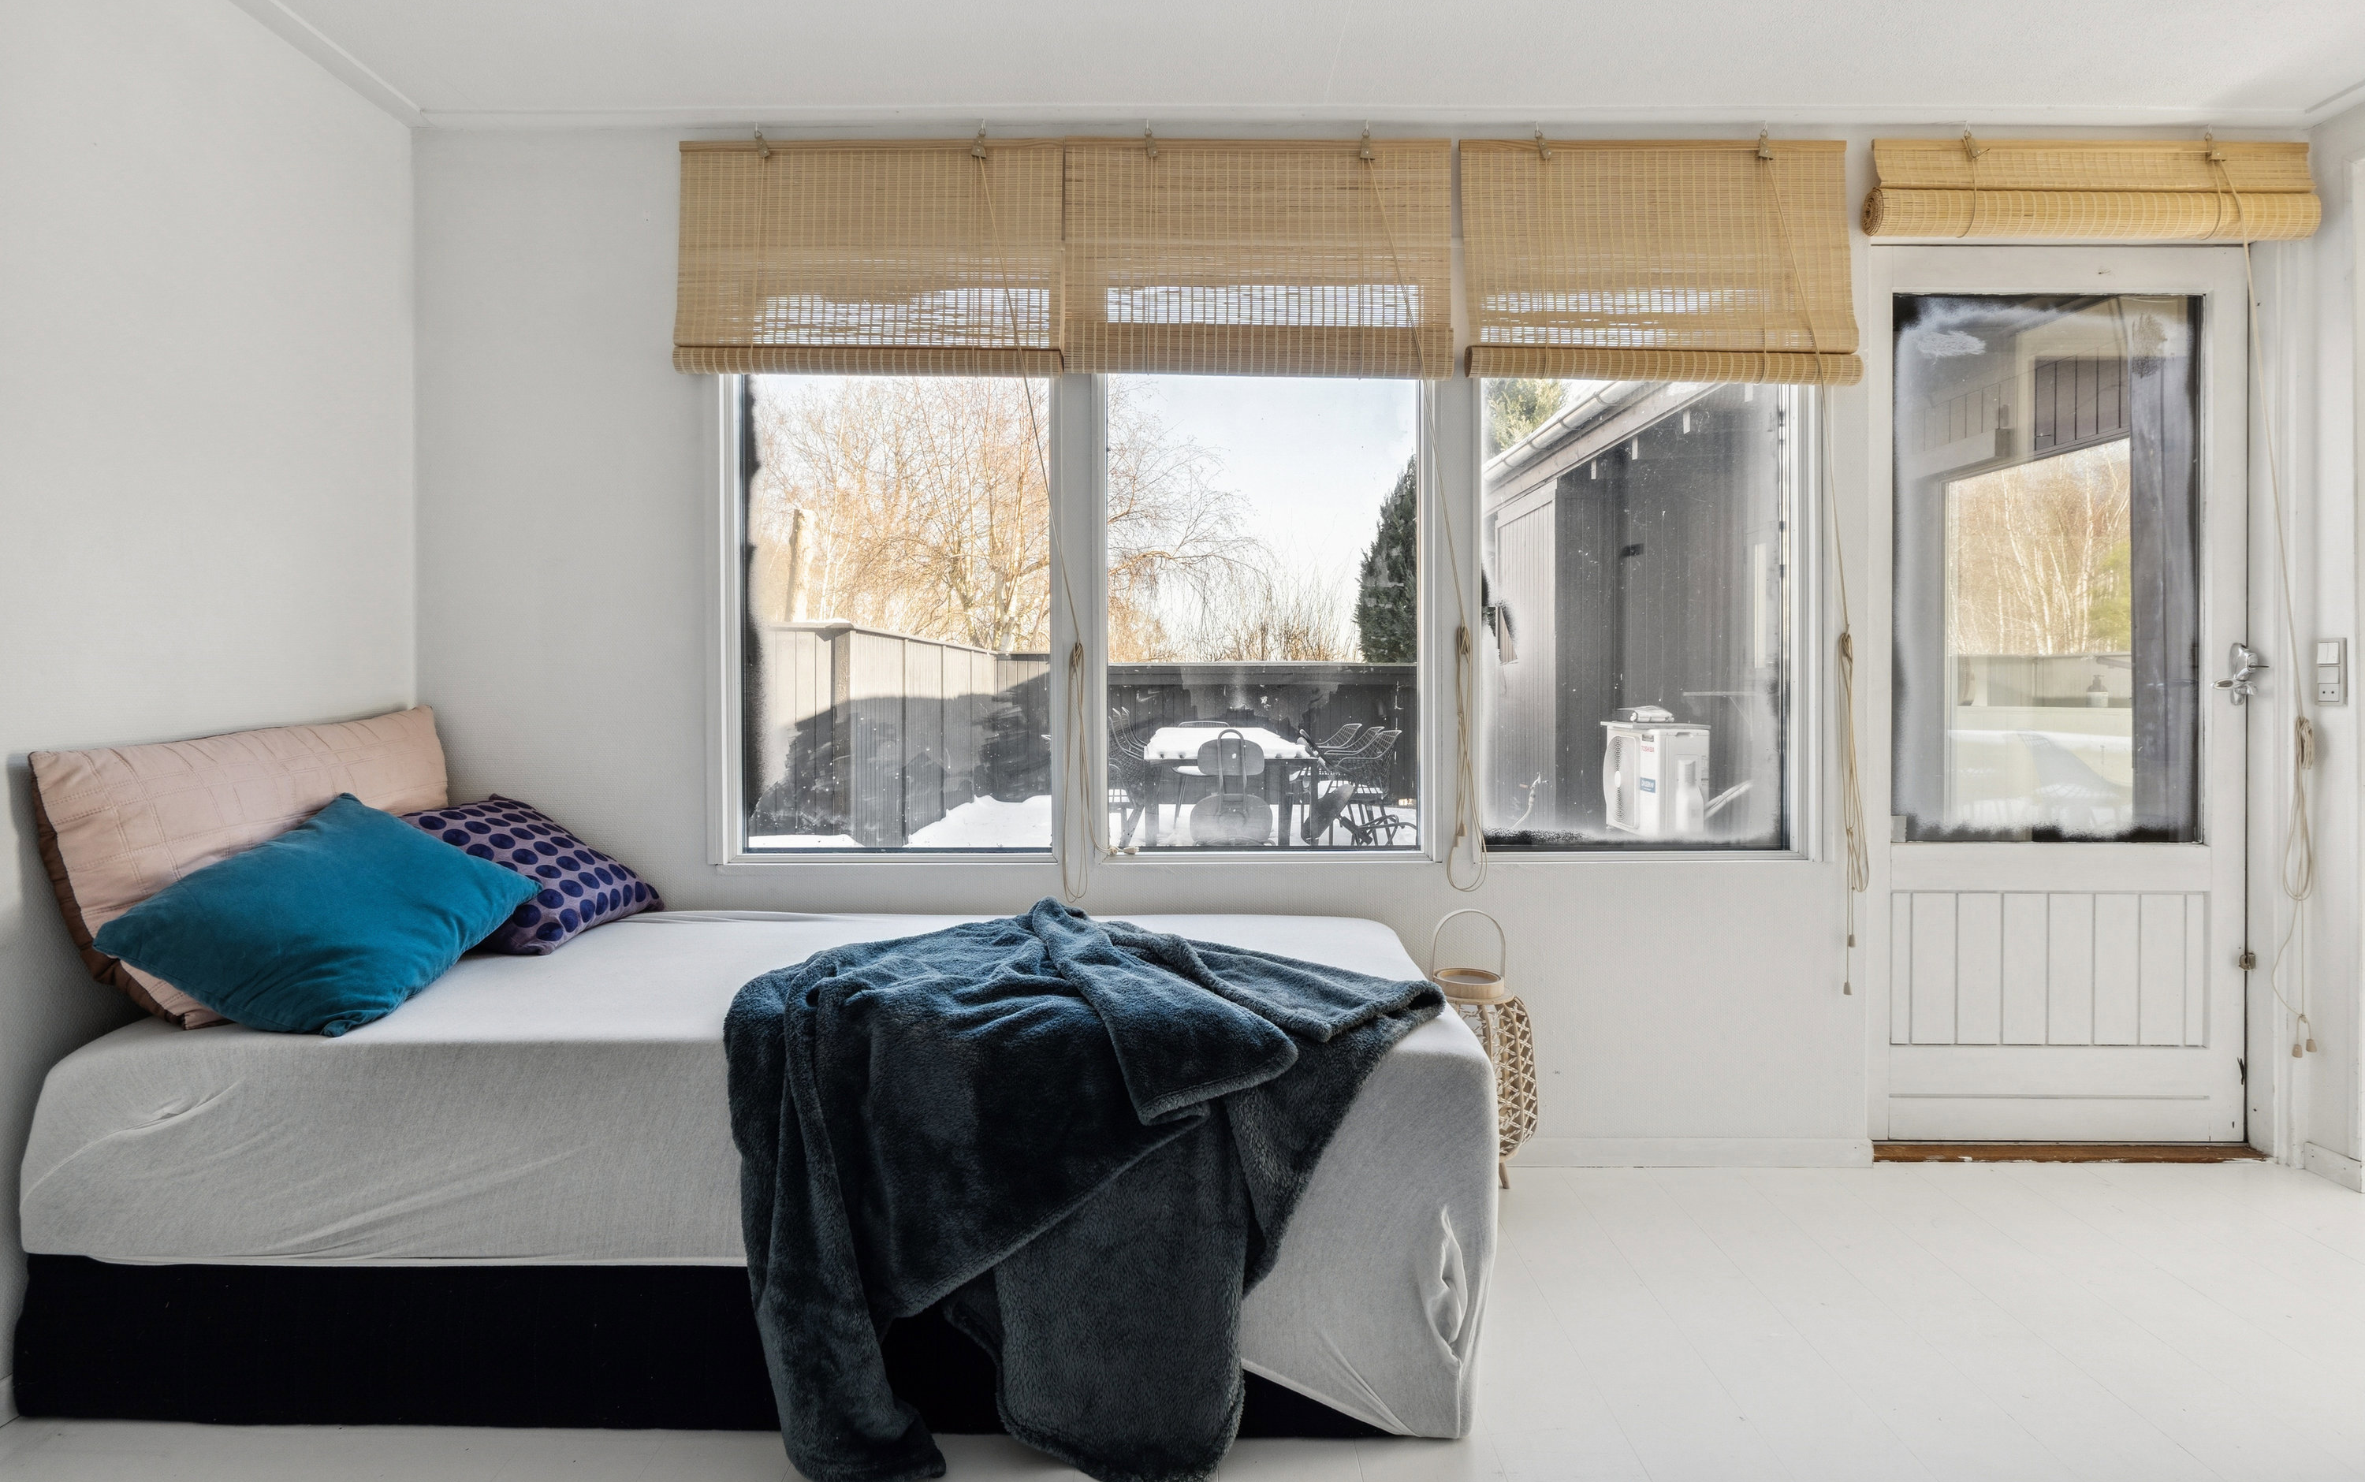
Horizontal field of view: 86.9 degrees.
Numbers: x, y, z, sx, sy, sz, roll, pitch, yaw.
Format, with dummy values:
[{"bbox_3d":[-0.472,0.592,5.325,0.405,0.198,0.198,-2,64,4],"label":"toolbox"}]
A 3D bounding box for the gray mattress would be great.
[{"bbox_3d":[-0.596,0.665,2.187,2.054,0.552,0.913,0,2,1],"label":"gray mattress"}]

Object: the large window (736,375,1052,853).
[{"bbox_3d":[-0.613,-0.363,2.667,0.670,1.216,0.079,0,2,0],"label":"large window"}]

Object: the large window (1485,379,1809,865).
[{"bbox_3d":[1.003,-0.372,2.730,0.720,1.200,0.080,0,2,0],"label":"large window"}]

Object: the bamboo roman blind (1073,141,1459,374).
[{"bbox_3d":[0.158,-1.013,2.610,0.815,0.505,0.090,0,2,0],"label":"bamboo roman blind"}]

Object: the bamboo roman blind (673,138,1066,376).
[{"bbox_3d":[-0.638,-0.994,2.553,0.793,0.491,0.070,0,2,0],"label":"bamboo roman blind"}]

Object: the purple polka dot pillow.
[{"bbox_3d":[-1.280,0.247,2.420,0.400,0.130,0.380,36,10,2],"label":"purple polka dot pillow"}]

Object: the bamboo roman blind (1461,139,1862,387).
[{"bbox_3d":[0.975,-0.987,2.553,0.799,0.506,0.070,0,2,0],"label":"bamboo roman blind"}]

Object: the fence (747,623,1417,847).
[{"bbox_3d":[-0.120,0.000,8.700,4.300,1.350,4.300,0,2,0],"label":"fence"}]

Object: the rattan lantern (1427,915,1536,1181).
[{"bbox_3d":[0.580,0.631,2.520,0.276,0.580,0.276,0,2,0],"label":"rattan lantern"}]

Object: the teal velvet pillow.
[{"bbox_3d":[-1.319,0.255,1.951,0.390,0.140,0.420,25,31,4],"label":"teal velvet pillow"}]

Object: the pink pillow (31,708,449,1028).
[{"bbox_3d":[-1.518,0.195,2.193,0.124,0.457,0.824,-17,2,1],"label":"pink pillow"}]

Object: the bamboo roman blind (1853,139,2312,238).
[{"bbox_3d":[1.885,-1.140,2.570,0.935,0.225,0.130,0,2,0],"label":"bamboo roman blind"}]

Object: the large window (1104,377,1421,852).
[{"bbox_3d":[0.175,-0.363,2.667,0.691,1.216,0.079,0,2,0],"label":"large window"}]

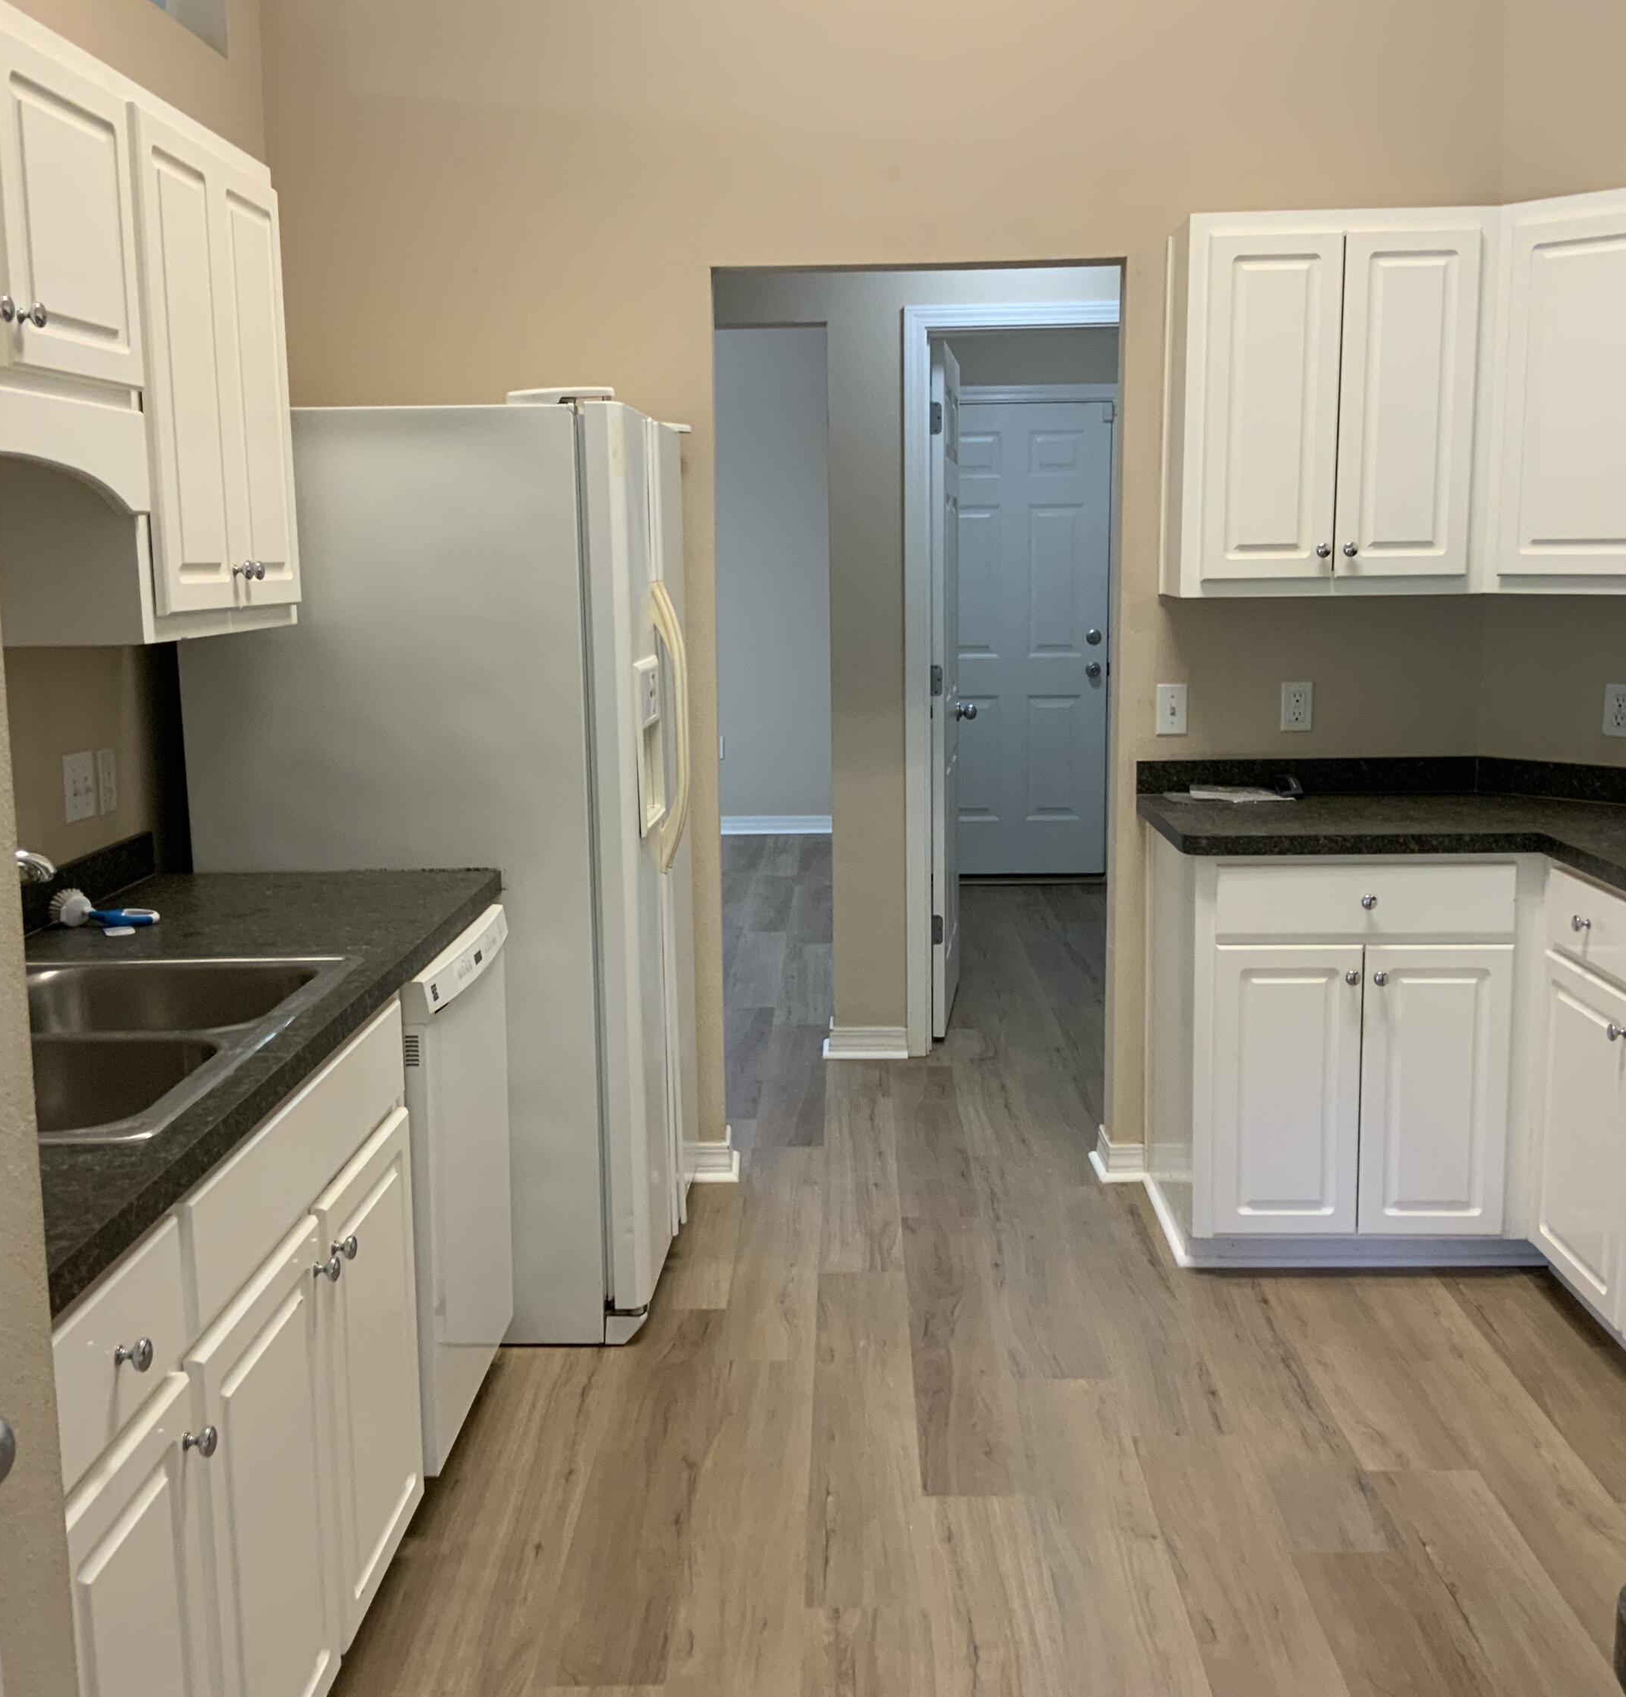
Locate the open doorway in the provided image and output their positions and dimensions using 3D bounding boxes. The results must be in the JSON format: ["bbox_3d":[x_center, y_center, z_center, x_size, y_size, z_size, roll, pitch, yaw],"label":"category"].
[{"bbox_3d":[0.240,-0.255,4.354,0.901,2.086,0.130,0,10,2],"label":"open doorway"}]

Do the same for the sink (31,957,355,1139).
[{"bbox_3d":[-0.928,0.321,2.345,0.544,0.188,0.823,0,10,2],"label":"sink"}]

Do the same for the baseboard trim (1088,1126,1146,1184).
[{"bbox_3d":[0.731,0.723,4.519,0.107,0.094,0.192,0,10,2],"label":"baseboard trim"}]

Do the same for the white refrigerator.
[{"bbox_3d":[-0.680,0.001,3.875,0.865,1.762,0.875,0,10,2],"label":"white refrigerator"}]

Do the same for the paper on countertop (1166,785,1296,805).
[{"bbox_3d":[0.939,-0.120,4.208,0.278,0.028,0.120,0,10,2],"label":"paper on countertop"}]

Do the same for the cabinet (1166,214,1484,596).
[{"bbox_3d":[1.075,-0.921,3.990,0.617,0.766,0.309,0,10,2],"label":"cabinet"}]

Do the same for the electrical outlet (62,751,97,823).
[{"bbox_3d":[-1.206,-0.101,3.129,0.008,0.112,0.117,0,10,2],"label":"electrical outlet"}]

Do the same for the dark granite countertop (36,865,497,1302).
[{"bbox_3d":[-0.913,0.222,2.509,0.624,0.040,1.935,0,10,2],"label":"dark granite countertop"}]

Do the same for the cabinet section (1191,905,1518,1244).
[{"bbox_3d":[1.086,0.377,4.006,0.622,0.730,0.550,0,9,2],"label":"cabinet section"}]

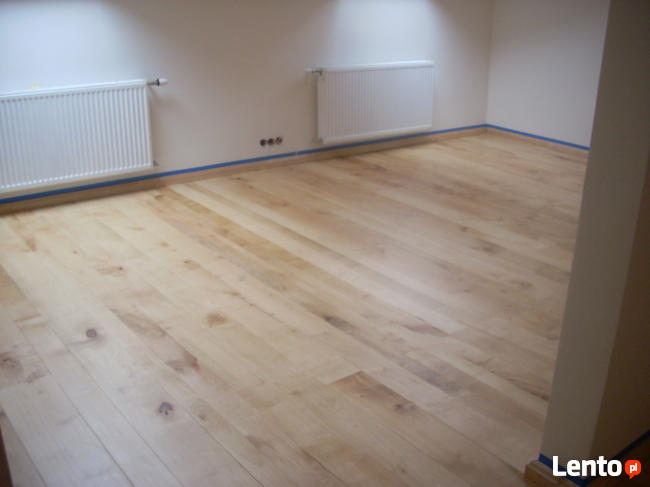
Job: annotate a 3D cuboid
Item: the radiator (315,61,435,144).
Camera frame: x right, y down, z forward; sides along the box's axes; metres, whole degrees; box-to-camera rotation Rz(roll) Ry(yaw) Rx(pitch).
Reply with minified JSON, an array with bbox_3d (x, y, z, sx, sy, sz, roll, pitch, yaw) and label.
[{"bbox_3d":[0.460,-1.228,5.945,1.190,0.595,0.100,-14,26,-32],"label":"radiator"}]

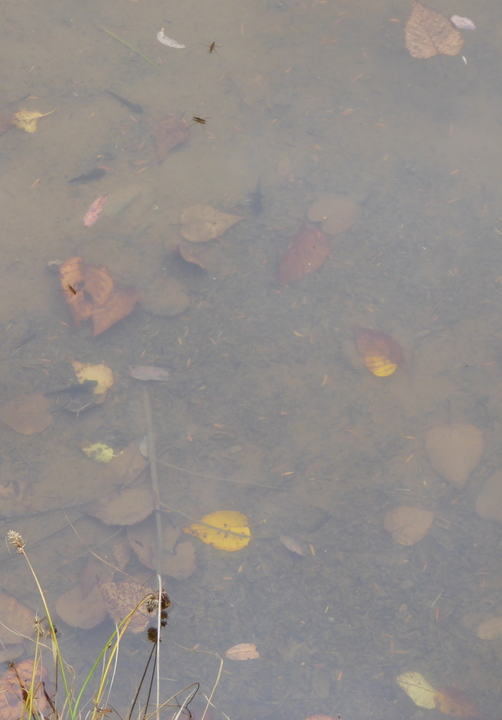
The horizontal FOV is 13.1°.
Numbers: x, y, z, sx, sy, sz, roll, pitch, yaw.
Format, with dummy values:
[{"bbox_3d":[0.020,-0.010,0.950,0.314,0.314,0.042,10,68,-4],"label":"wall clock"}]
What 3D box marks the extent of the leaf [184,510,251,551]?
[{"bbox_3d":[-0.036,0.180,2.304,0.071,0.008,0.051,-1,52,-1],"label":"leaf"}]

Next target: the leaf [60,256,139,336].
[{"bbox_3d":[-0.181,-0.077,2.610,0.097,0.028,0.117,-2,54,-1],"label":"leaf"}]

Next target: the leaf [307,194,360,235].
[{"bbox_3d":[0.103,-0.181,2.697,0.063,0.008,0.062,-20,57,-14],"label":"leaf"}]

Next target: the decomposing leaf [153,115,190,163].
[{"bbox_3d":[-0.105,-0.278,2.765,0.045,0.013,0.081,15,55,11],"label":"decomposing leaf"}]

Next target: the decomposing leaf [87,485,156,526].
[{"bbox_3d":[-0.138,0.157,2.322,0.071,0.008,0.046,-6,52,-5],"label":"decomposing leaf"}]

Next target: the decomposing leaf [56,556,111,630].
[{"bbox_3d":[-0.178,0.254,2.380,0.055,0.010,0.090,12,55,9],"label":"decomposing leaf"}]

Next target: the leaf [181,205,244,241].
[{"bbox_3d":[-0.044,-0.162,2.571,0.076,0.008,0.058,-7,52,-5],"label":"leaf"}]

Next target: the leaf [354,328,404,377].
[{"bbox_3d":[0.139,-0.012,2.369,0.040,0.015,0.073,-15,52,-12],"label":"leaf"}]

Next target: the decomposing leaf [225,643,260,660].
[{"bbox_3d":[-0.007,0.278,2.092,0.034,0.006,0.018,0,50,0],"label":"decomposing leaf"}]

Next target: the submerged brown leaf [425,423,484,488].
[{"bbox_3d":[0.216,0.100,2.305,0.060,0.010,0.087,-2,50,-2],"label":"submerged brown leaf"}]

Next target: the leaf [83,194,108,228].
[{"bbox_3d":[-0.190,-0.185,2.655,0.019,0.008,0.060,15,51,13],"label":"leaf"}]

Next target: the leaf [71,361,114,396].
[{"bbox_3d":[-0.178,0.013,2.481,0.033,0.012,0.061,-36,58,-27],"label":"leaf"}]

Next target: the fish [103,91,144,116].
[{"bbox_3d":[-0.154,-0.308,2.622,0.062,0.008,0.012,26,55,20],"label":"fish"}]

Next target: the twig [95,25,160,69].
[{"bbox_3d":[-0.158,-0.402,2.823,0.117,0.005,0.005,37,62,24],"label":"twig"}]

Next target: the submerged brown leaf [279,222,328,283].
[{"bbox_3d":[0.058,-0.128,2.602,0.051,0.015,0.102,24,53,20],"label":"submerged brown leaf"}]

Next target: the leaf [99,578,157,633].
[{"bbox_3d":[-0.135,0.260,2.351,0.076,0.010,0.052,28,59,19],"label":"leaf"}]

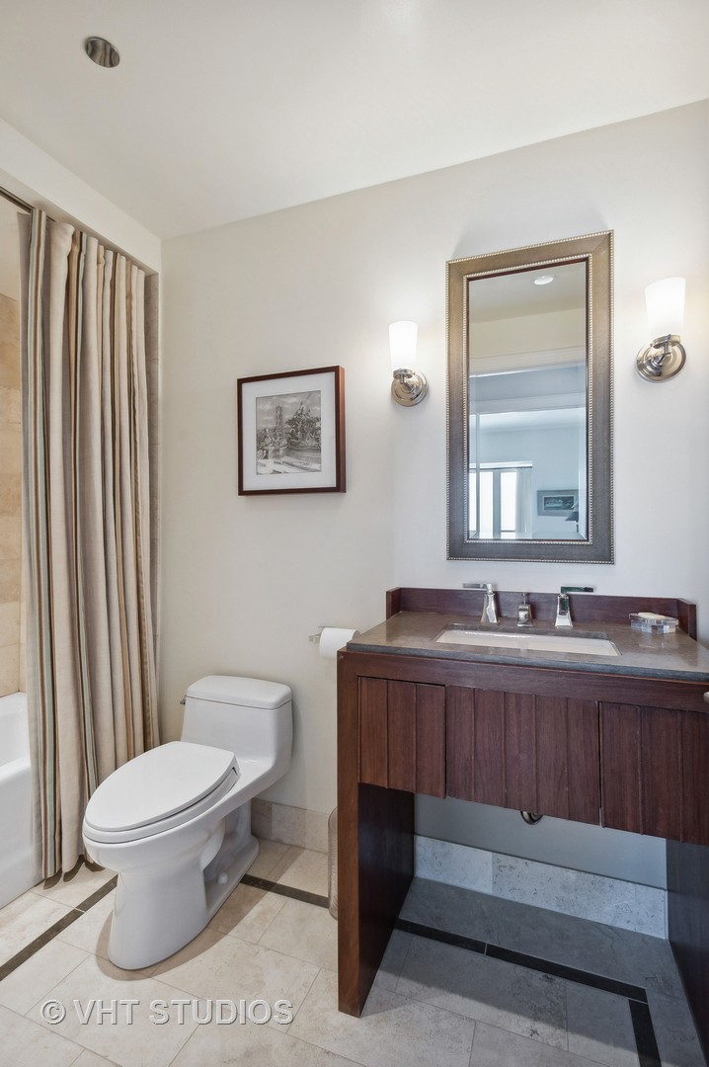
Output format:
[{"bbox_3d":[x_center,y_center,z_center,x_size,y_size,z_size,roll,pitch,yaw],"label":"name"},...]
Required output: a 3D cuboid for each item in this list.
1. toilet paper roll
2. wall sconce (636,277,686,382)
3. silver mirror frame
[{"bbox_3d":[-0.050,0.389,1.761,0.115,0.111,0.110,0,-1,21],"label":"toilet paper roll"},{"bbox_3d":[0.885,-0.575,1.429,0.122,0.258,0.140,0,-1,21],"label":"wall sconce"},{"bbox_3d":[0.550,-0.412,1.612,0.503,1.009,0.030,0,-1,21],"label":"silver mirror frame"}]

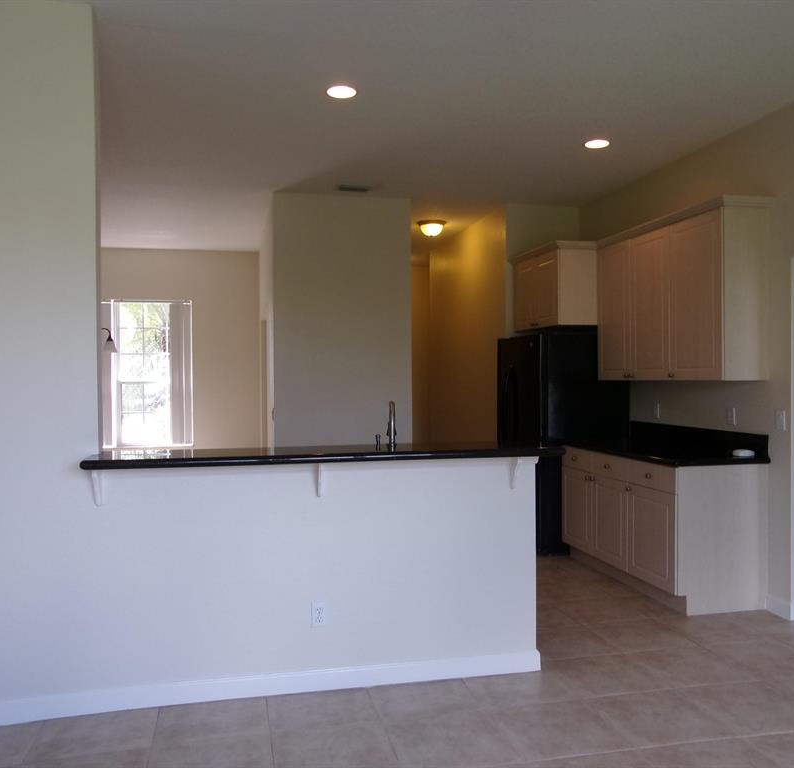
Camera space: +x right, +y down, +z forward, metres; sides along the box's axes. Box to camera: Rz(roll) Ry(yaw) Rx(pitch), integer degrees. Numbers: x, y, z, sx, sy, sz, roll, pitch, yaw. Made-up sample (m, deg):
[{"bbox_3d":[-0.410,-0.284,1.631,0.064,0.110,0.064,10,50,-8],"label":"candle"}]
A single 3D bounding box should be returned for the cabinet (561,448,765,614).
[{"bbox_3d":[1.806,0.942,5.047,0.632,0.894,1.533,0,0,-12],"label":"cabinet"}]

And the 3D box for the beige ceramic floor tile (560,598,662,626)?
[{"bbox_3d":[1.272,1.392,4.365,0.450,0.012,0.450,0,0,-13],"label":"beige ceramic floor tile"}]

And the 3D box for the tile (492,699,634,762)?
[{"bbox_3d":[0.648,1.389,2.854,0.445,0.012,0.438,0,0,-12],"label":"tile"}]

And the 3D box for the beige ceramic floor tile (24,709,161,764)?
[{"bbox_3d":[-1.198,1.388,2.851,0.445,0.012,0.399,0,0,-12],"label":"beige ceramic floor tile"}]

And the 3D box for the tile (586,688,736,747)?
[{"bbox_3d":[1.089,1.395,3.006,0.450,0.012,0.450,0,0,-13],"label":"tile"}]

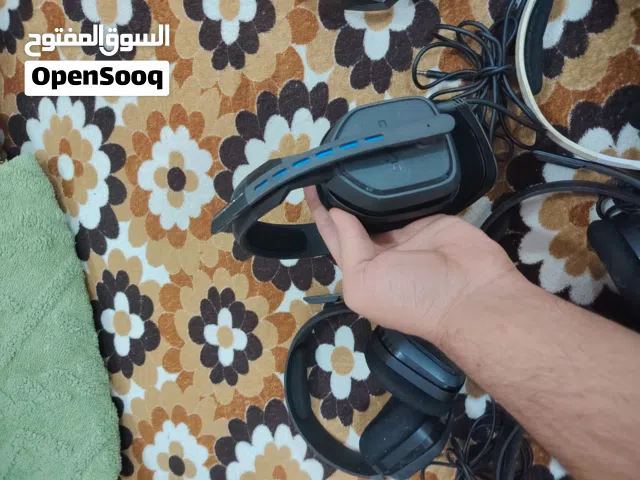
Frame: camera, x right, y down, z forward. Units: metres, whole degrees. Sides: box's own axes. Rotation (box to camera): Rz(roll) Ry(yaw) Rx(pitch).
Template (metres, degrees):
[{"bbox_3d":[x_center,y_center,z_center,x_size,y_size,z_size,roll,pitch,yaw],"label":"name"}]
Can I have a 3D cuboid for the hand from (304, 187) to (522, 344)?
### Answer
[{"bbox_3d":[0.055,0.002,0.322,0.160,0.075,0.098,39,85,26],"label":"hand"}]

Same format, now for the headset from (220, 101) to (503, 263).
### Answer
[{"bbox_3d":[0.029,-0.031,0.385,0.195,0.165,0.090,-11,72,14],"label":"headset"}]

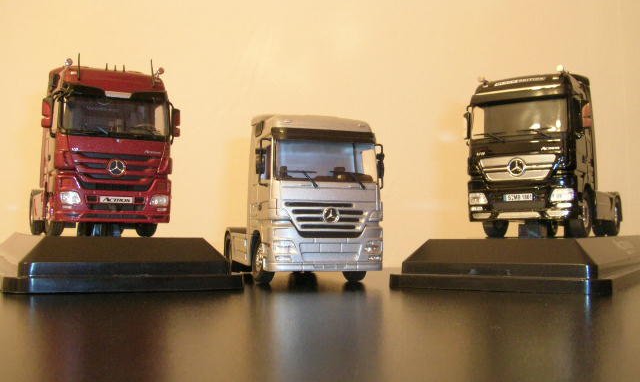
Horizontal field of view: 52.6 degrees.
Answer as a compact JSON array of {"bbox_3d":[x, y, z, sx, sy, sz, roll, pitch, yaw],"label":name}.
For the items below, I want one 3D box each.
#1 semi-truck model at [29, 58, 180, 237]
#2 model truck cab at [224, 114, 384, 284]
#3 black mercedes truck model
[{"bbox_3d":[-0.134,-0.020,0.381,0.067,0.093,0.136,3,-5,-29],"label":"semi-truck model"},{"bbox_3d":[-0.015,0.008,0.376,0.064,0.087,0.140,2,-4,-17],"label":"model truck cab"},{"bbox_3d":[0.141,-0.016,0.393,0.066,0.092,0.136,-2,-5,35],"label":"black mercedes truck model"}]

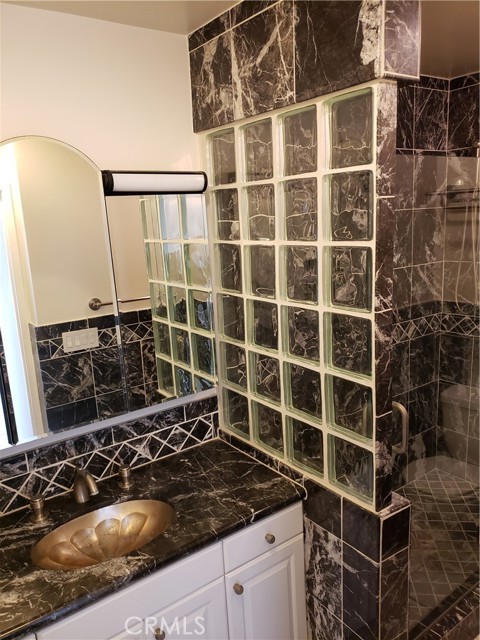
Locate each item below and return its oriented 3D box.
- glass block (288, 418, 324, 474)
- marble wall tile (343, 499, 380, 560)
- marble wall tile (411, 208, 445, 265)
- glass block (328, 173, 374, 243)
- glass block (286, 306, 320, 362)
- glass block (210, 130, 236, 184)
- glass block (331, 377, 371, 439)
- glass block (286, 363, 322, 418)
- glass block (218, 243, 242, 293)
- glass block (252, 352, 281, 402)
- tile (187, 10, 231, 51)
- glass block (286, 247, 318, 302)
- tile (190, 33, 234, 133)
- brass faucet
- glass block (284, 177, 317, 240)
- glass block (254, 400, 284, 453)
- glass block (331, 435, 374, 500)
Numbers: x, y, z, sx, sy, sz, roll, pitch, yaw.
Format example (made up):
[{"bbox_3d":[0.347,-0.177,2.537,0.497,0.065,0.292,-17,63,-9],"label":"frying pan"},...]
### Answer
[{"bbox_3d":[0.255,0.440,1.718,0.085,0.194,0.194,-11,15,-35],"label":"glass block"},{"bbox_3d":[0.388,0.664,1.525,0.012,0.155,0.152,-11,15,-35],"label":"marble wall tile"},{"bbox_3d":[1.095,-0.485,2.801,0.328,0.311,0.010,-12,15,-35],"label":"marble wall tile"},{"bbox_3d":[0.334,-0.327,1.389,0.085,0.194,0.194,-11,15,-35],"label":"glass block"},{"bbox_3d":[0.233,0.043,1.615,0.079,0.189,0.189,-12,15,-35],"label":"glass block"},{"bbox_3d":[-0.035,-0.600,1.810,0.079,0.189,0.189,-12,15,-35],"label":"glass block"},{"bbox_3d":[0.364,0.269,1.514,0.085,0.194,0.194,-11,15,-35],"label":"glass block"},{"bbox_3d":[0.245,0.241,1.676,0.085,0.194,0.194,-11,15,-35],"label":"glass block"},{"bbox_3d":[-0.015,-0.209,1.893,0.079,0.189,0.189,-12,15,-35],"label":"glass block"},{"bbox_3d":[0.125,0.213,1.838,0.085,0.194,0.194,-11,15,-35],"label":"glass block"},{"bbox_3d":[-0.107,-1.034,1.728,0.014,0.055,0.274,-12,15,-35],"label":"tile"},{"bbox_3d":[0.223,-0.152,1.573,0.079,0.189,0.189,-12,15,-35],"label":"glass block"},{"bbox_3d":[-0.100,-0.864,1.767,0.014,0.290,0.278,-12,15,-35],"label":"tile"},{"bbox_3d":[-0.524,0.589,1.653,0.046,0.122,0.150,-11,15,-35],"label":"brass faucet"},{"bbox_3d":[0.212,-0.351,1.541,0.080,0.190,0.190,-12,15,-35],"label":"glass block"},{"bbox_3d":[0.135,0.409,1.865,0.080,0.190,0.190,-12,15,-35],"label":"glass block"},{"bbox_3d":[0.375,0.463,1.552,0.080,0.190,0.190,-12,15,-35],"label":"glass block"}]

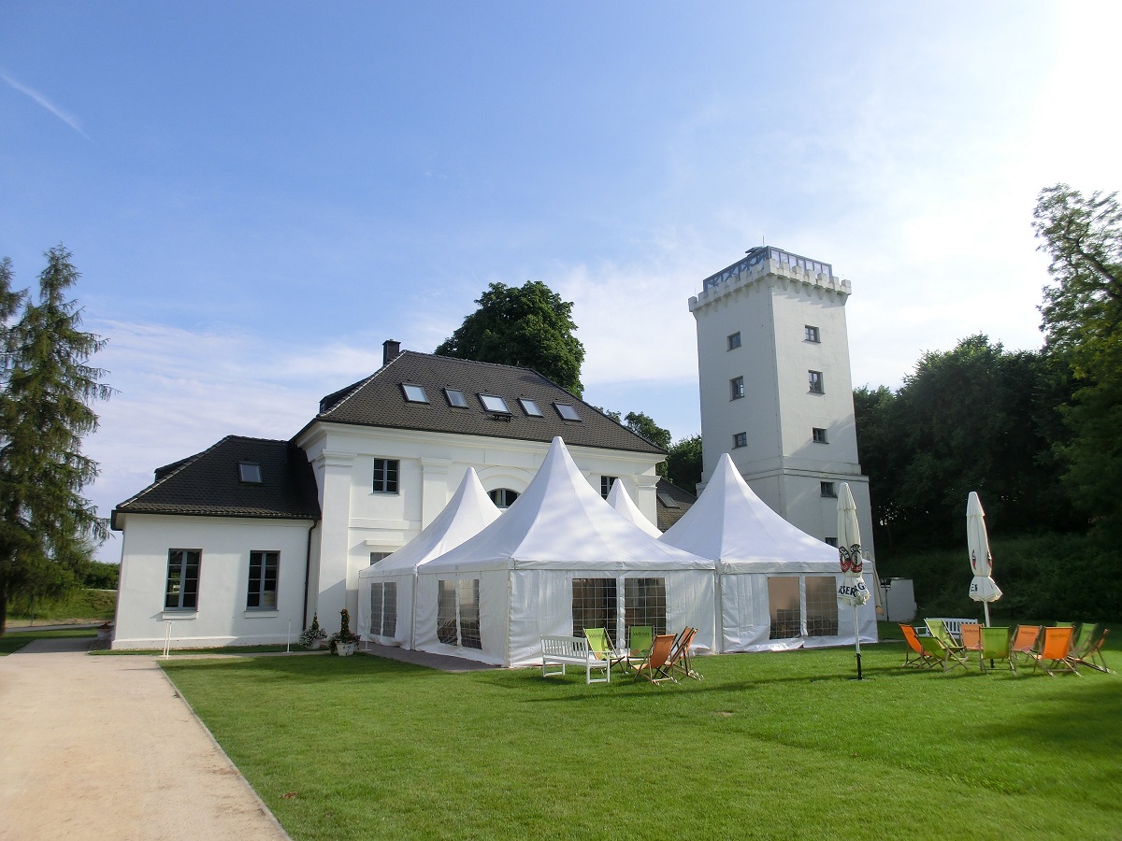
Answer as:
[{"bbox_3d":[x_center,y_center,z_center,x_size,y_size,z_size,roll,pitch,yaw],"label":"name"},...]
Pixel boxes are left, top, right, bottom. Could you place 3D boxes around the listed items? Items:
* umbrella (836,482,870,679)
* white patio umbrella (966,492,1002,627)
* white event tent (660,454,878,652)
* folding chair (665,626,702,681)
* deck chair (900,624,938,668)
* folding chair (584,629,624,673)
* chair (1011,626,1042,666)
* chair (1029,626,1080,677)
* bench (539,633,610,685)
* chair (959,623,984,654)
[{"bbox_3d":[5.644,3.064,15.096,0.620,3.700,0.620,0,-12,0],"label":"umbrella"},{"bbox_3d":[9.094,3.393,16.770,0.700,3.700,0.700,0,-12,0],"label":"white patio umbrella"},{"bbox_3d":[5.396,4.074,25.157,6.100,6.000,6.100,7,-14,-30],"label":"white event tent"},{"bbox_3d":[2.236,4.624,15.498,0.920,0.880,0.560,1,-12,-5],"label":"folding chair"},{"bbox_3d":[7.922,4.874,16.905,0.920,0.880,0.560,2,-12,-12],"label":"deck chair"},{"bbox_3d":[0.897,4.727,16.003,0.560,0.887,0.755,7,-14,-31],"label":"folding chair"},{"bbox_3d":[10.187,4.941,17.198,0.873,0.777,0.560,7,-14,-31],"label":"chair"},{"bbox_3d":[9.552,4.476,15.139,0.560,0.880,0.920,0,-12,-1],"label":"chair"},{"bbox_3d":[0.246,4.482,14.772,0.620,0.860,1.530,7,-14,-32],"label":"bench"},{"bbox_3d":[9.732,5.164,18.328,0.560,0.880,0.920,-6,-13,26],"label":"chair"}]

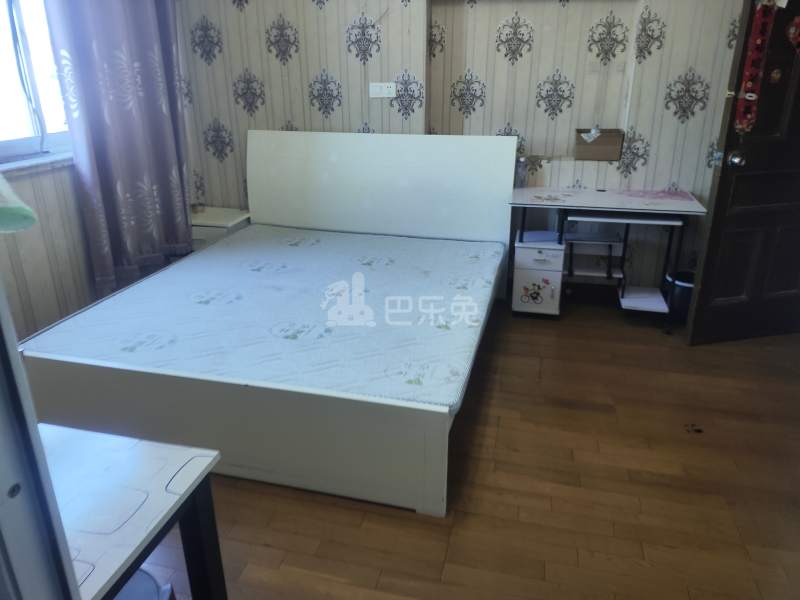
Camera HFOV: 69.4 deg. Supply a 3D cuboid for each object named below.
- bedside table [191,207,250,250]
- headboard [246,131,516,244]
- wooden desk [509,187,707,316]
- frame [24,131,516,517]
[{"bbox_3d":[-1.397,-0.401,4.345,0.580,0.475,0.470,5,23,13],"label":"bedside table"},{"bbox_3d":[-0.173,-0.594,4.006,1.874,1.073,0.110,5,23,13],"label":"headboard"},{"bbox_3d":[1.236,-0.282,3.669,1.065,0.732,0.580,5,23,13],"label":"wooden desk"},{"bbox_3d":[-0.435,-0.200,3.046,1.850,1.090,2.139,5,23,14],"label":"frame"}]

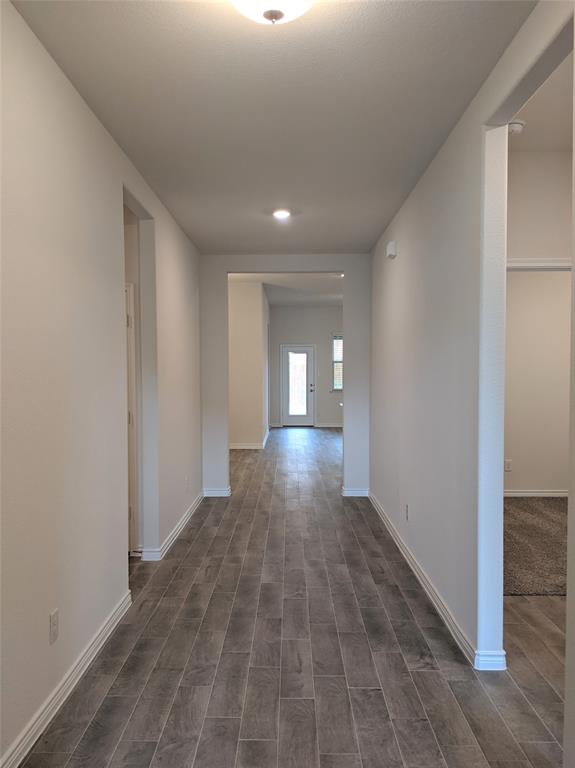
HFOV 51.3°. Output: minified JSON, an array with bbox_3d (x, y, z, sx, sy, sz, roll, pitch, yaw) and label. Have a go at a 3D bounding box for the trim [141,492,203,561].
[{"bbox_3d":[-1.020,1.257,5.630,0.150,0.092,2.280,0,1,0],"label":"trim"}]

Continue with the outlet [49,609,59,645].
[{"bbox_3d":[-0.977,1.016,2.508,0.010,0.121,0.076,0,1,0],"label":"outlet"}]

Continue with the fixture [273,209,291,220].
[{"bbox_3d":[-0.047,-1.407,4.969,0.155,0.035,0.155,0,1,0],"label":"fixture"}]

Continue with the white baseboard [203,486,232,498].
[{"bbox_3d":[-0.790,1.232,6.768,0.315,0.092,0.020,0,1,0],"label":"white baseboard"}]

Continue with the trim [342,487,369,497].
[{"bbox_3d":[0.777,1.229,6.758,0.295,0.092,0.020,0,1,0],"label":"trim"}]

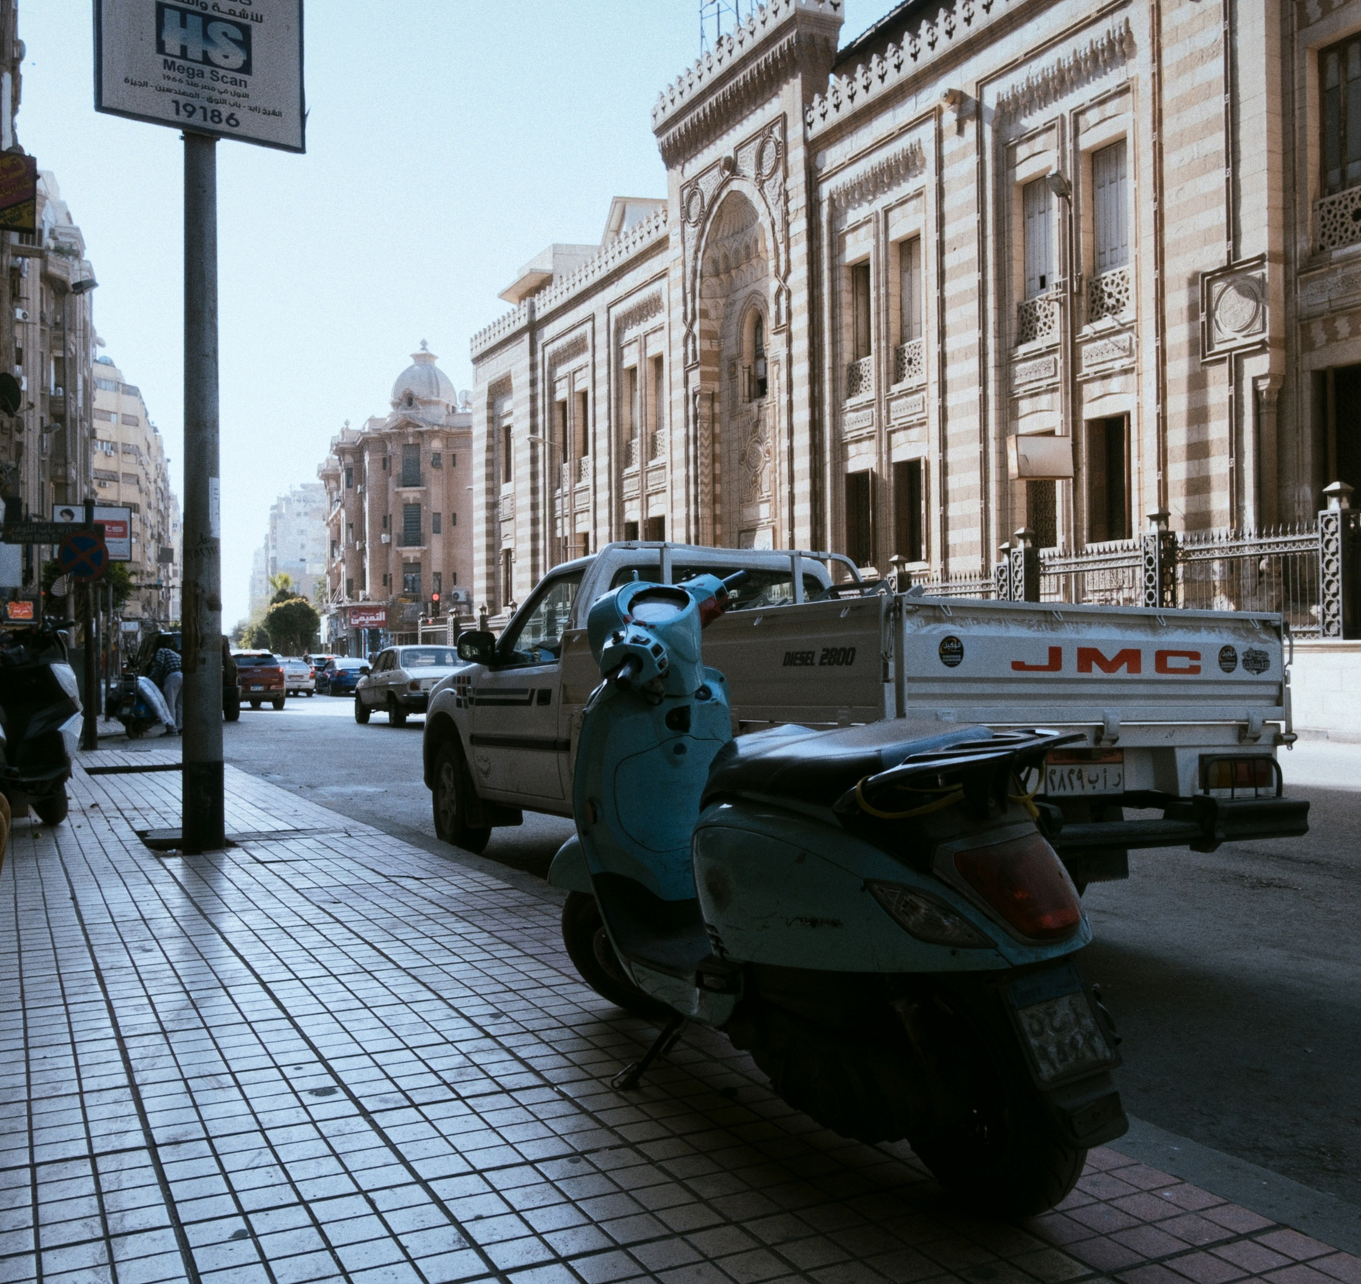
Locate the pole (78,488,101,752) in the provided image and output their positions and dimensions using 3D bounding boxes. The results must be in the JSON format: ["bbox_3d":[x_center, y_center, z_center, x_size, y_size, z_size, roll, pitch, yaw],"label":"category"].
[{"bbox_3d":[-6.856,-0.219,14.904,0.150,2.950,0.150,-1,-1,0],"label":"pole"}]

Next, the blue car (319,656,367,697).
[{"bbox_3d":[-13.115,1.370,50.777,1.770,1.470,4.450,0,-1,-24],"label":"blue car"}]

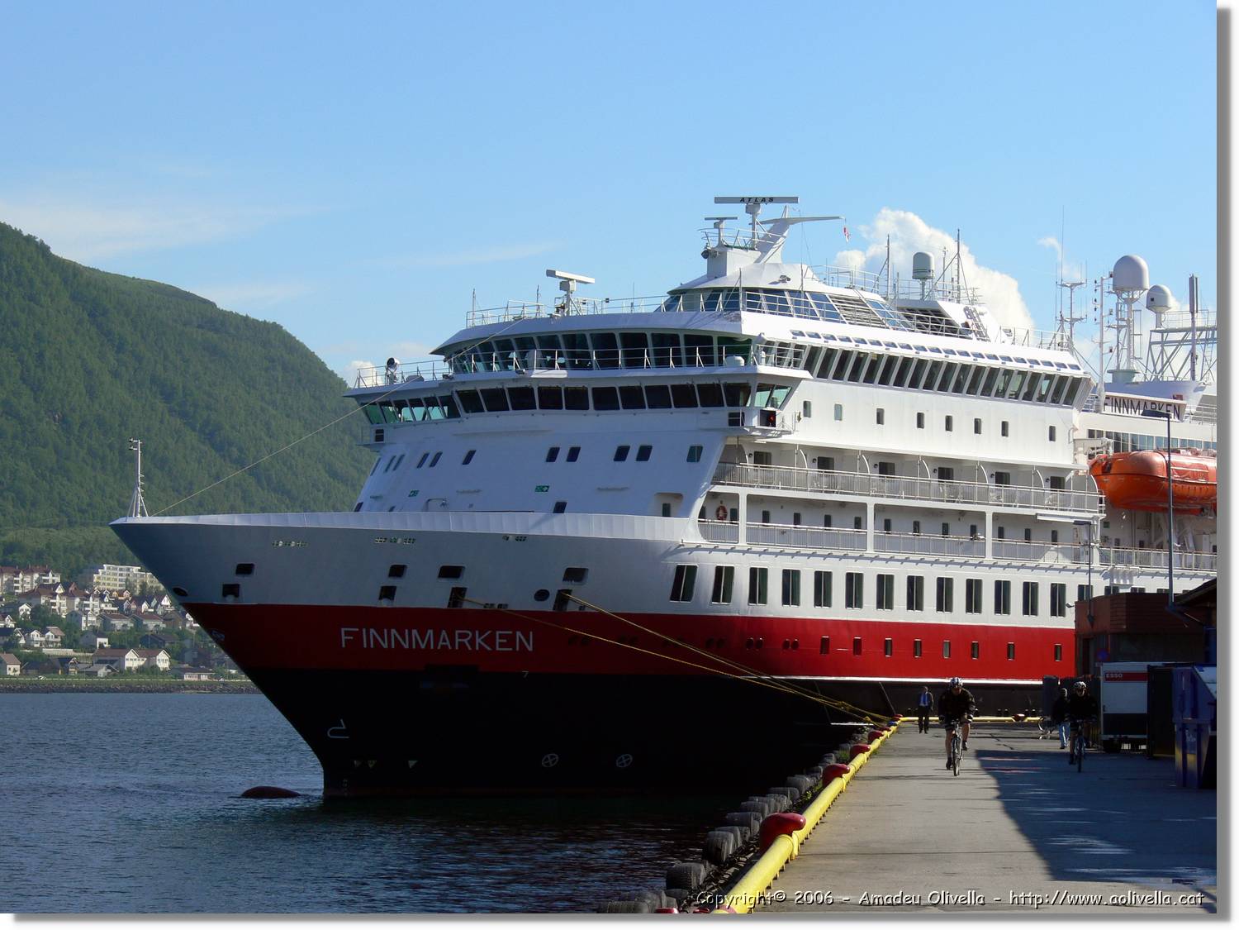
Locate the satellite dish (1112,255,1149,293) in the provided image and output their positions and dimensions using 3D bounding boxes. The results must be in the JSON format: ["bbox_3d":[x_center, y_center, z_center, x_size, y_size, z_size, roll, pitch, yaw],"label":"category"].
[{"bbox_3d":[28.459,-10.672,219.235,2.000,2.100,2.000,1,-3,0],"label":"satellite dish"}]

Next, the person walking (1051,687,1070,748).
[{"bbox_3d":[12.570,7.200,112.000,0.520,1.730,0.450,0,-3,11],"label":"person walking"}]

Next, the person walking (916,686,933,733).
[{"bbox_3d":[10.677,8.555,137.648,0.580,1.680,0.420,0,-3,6],"label":"person walking"}]

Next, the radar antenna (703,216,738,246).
[{"bbox_3d":[5.125,-11.708,197.600,1.700,1.500,0.450,0,-3,15],"label":"radar antenna"}]

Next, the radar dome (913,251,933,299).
[{"bbox_3d":[16.109,-10.020,209.000,1.130,2.500,1.130,1,-3,0],"label":"radar dome"}]

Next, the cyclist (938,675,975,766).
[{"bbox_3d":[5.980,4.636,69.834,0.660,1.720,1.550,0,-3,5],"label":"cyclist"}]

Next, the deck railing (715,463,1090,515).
[{"bbox_3d":[14.570,1.195,192.100,0.150,1.100,31.000,-2,-5,42],"label":"deck railing"}]

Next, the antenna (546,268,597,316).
[{"bbox_3d":[-2.353,-8.223,189.500,0.650,2.400,3.800,-1,-4,28],"label":"antenna"}]

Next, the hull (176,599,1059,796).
[{"bbox_3d":[26.492,13.173,215.299,21.500,8.200,131.000,-2,-4,43],"label":"hull"}]

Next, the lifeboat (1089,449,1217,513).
[{"bbox_3d":[27.788,0.855,204.375,3.800,3.200,11.000,-2,-4,43],"label":"lifeboat"}]

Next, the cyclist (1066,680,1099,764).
[{"bbox_3d":[9.202,5.207,78.300,0.650,1.780,1.720,0,-3,5],"label":"cyclist"}]

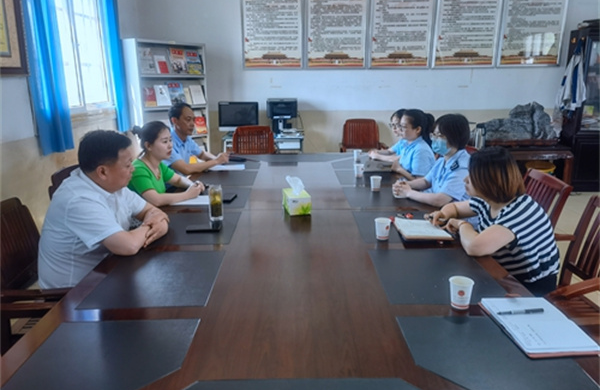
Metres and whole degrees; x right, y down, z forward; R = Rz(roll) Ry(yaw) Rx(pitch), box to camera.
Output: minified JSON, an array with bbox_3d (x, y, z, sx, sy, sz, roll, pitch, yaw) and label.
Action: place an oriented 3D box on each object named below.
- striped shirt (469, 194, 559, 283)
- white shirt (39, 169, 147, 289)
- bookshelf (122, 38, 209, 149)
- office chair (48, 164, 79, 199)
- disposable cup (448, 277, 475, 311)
[{"bbox_3d":[0.950,0.177,2.132,0.370,0.450,0.420,2,15,7],"label":"striped shirt"},{"bbox_3d":[-0.925,0.148,2.104,0.420,0.560,0.500,1,15,3],"label":"white shirt"},{"bbox_3d":[-1.545,-0.860,5.582,0.300,1.800,0.920,12,19,38],"label":"bookshelf"},{"bbox_3d":[-0.955,0.360,2.577,0.570,0.990,0.550,0,14,0],"label":"office chair"},{"bbox_3d":[0.518,0.317,1.488,0.075,0.086,0.075,0,14,0],"label":"disposable cup"}]

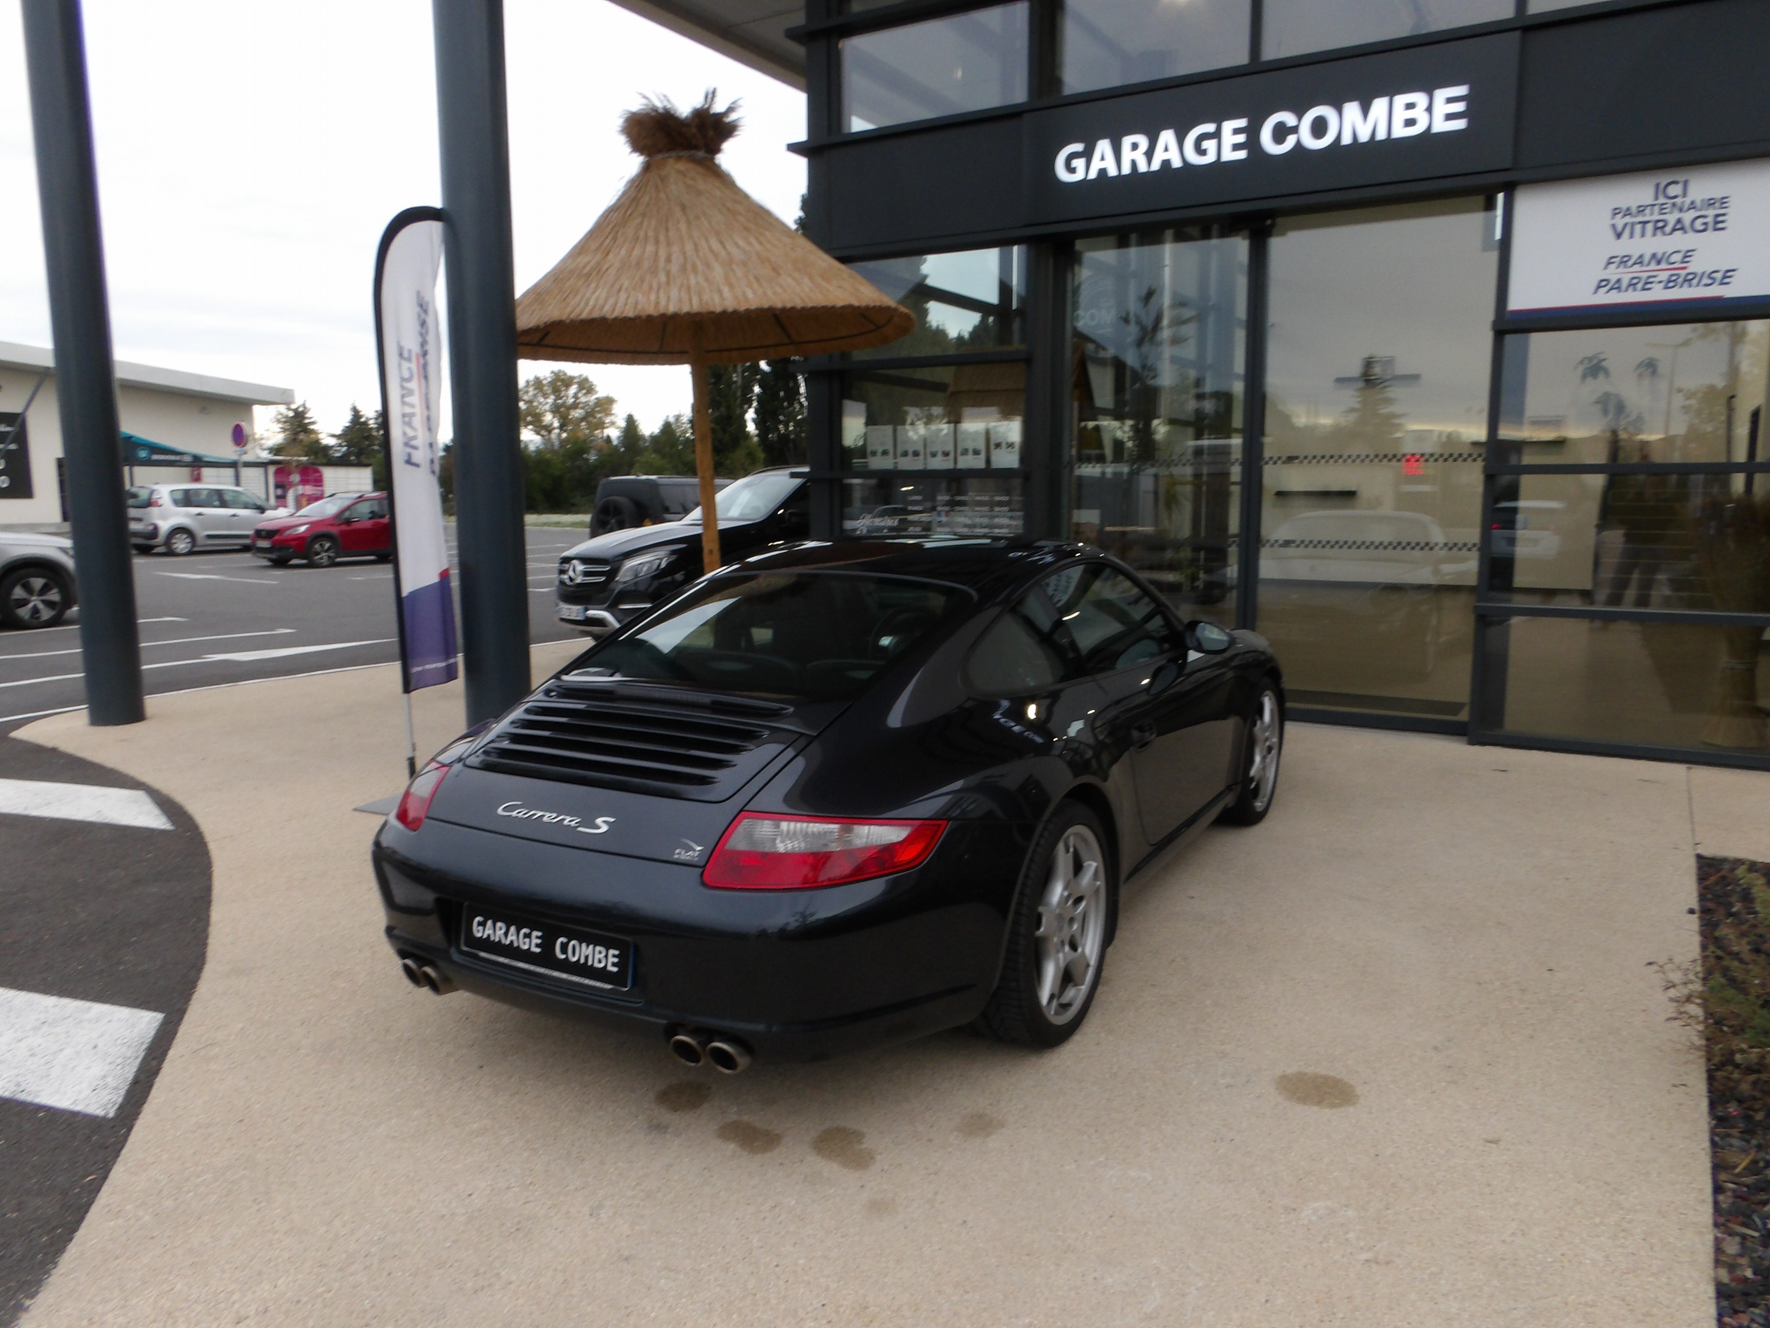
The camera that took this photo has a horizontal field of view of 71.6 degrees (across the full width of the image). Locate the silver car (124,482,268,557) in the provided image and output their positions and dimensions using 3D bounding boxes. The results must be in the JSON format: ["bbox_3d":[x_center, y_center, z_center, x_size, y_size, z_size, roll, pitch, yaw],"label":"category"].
[{"bbox_3d":[-16.235,-3.531,29.728,1.760,1.650,4.080,5,9,30],"label":"silver car"}]

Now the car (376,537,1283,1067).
[{"bbox_3d":[0.283,0.177,4.584,1.830,1.300,4.430,5,9,30],"label":"car"}]

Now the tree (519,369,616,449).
[{"bbox_3d":[-23.409,-16.003,88.619,8.000,10.270,8.000,0,8,0],"label":"tree"}]

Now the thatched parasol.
[{"bbox_3d":[-1.030,-1.334,6.981,2.500,3.620,2.500,2,9,30],"label":"thatched parasol"}]

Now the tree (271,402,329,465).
[{"bbox_3d":[-35.468,-12.225,74.002,4.600,6.990,4.600,0,8,0],"label":"tree"}]

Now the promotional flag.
[{"bbox_3d":[-2.184,-0.999,5.860,0.120,2.240,0.520,2,8,14],"label":"promotional flag"}]

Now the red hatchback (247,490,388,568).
[{"bbox_3d":[-11.581,-2.963,26.590,1.780,1.550,4.160,5,9,31],"label":"red hatchback"}]

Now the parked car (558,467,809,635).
[{"bbox_3d":[-0.933,-1.086,12.280,4.820,1.790,1.970,-7,11,-41],"label":"parked car"}]

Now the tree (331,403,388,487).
[{"bbox_3d":[-31.722,-12.155,74.013,4.300,6.830,4.300,0,8,0],"label":"tree"}]

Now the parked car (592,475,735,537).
[{"bbox_3d":[-4.268,-3.170,27.264,2.000,1.970,4.950,5,9,31],"label":"parked car"}]

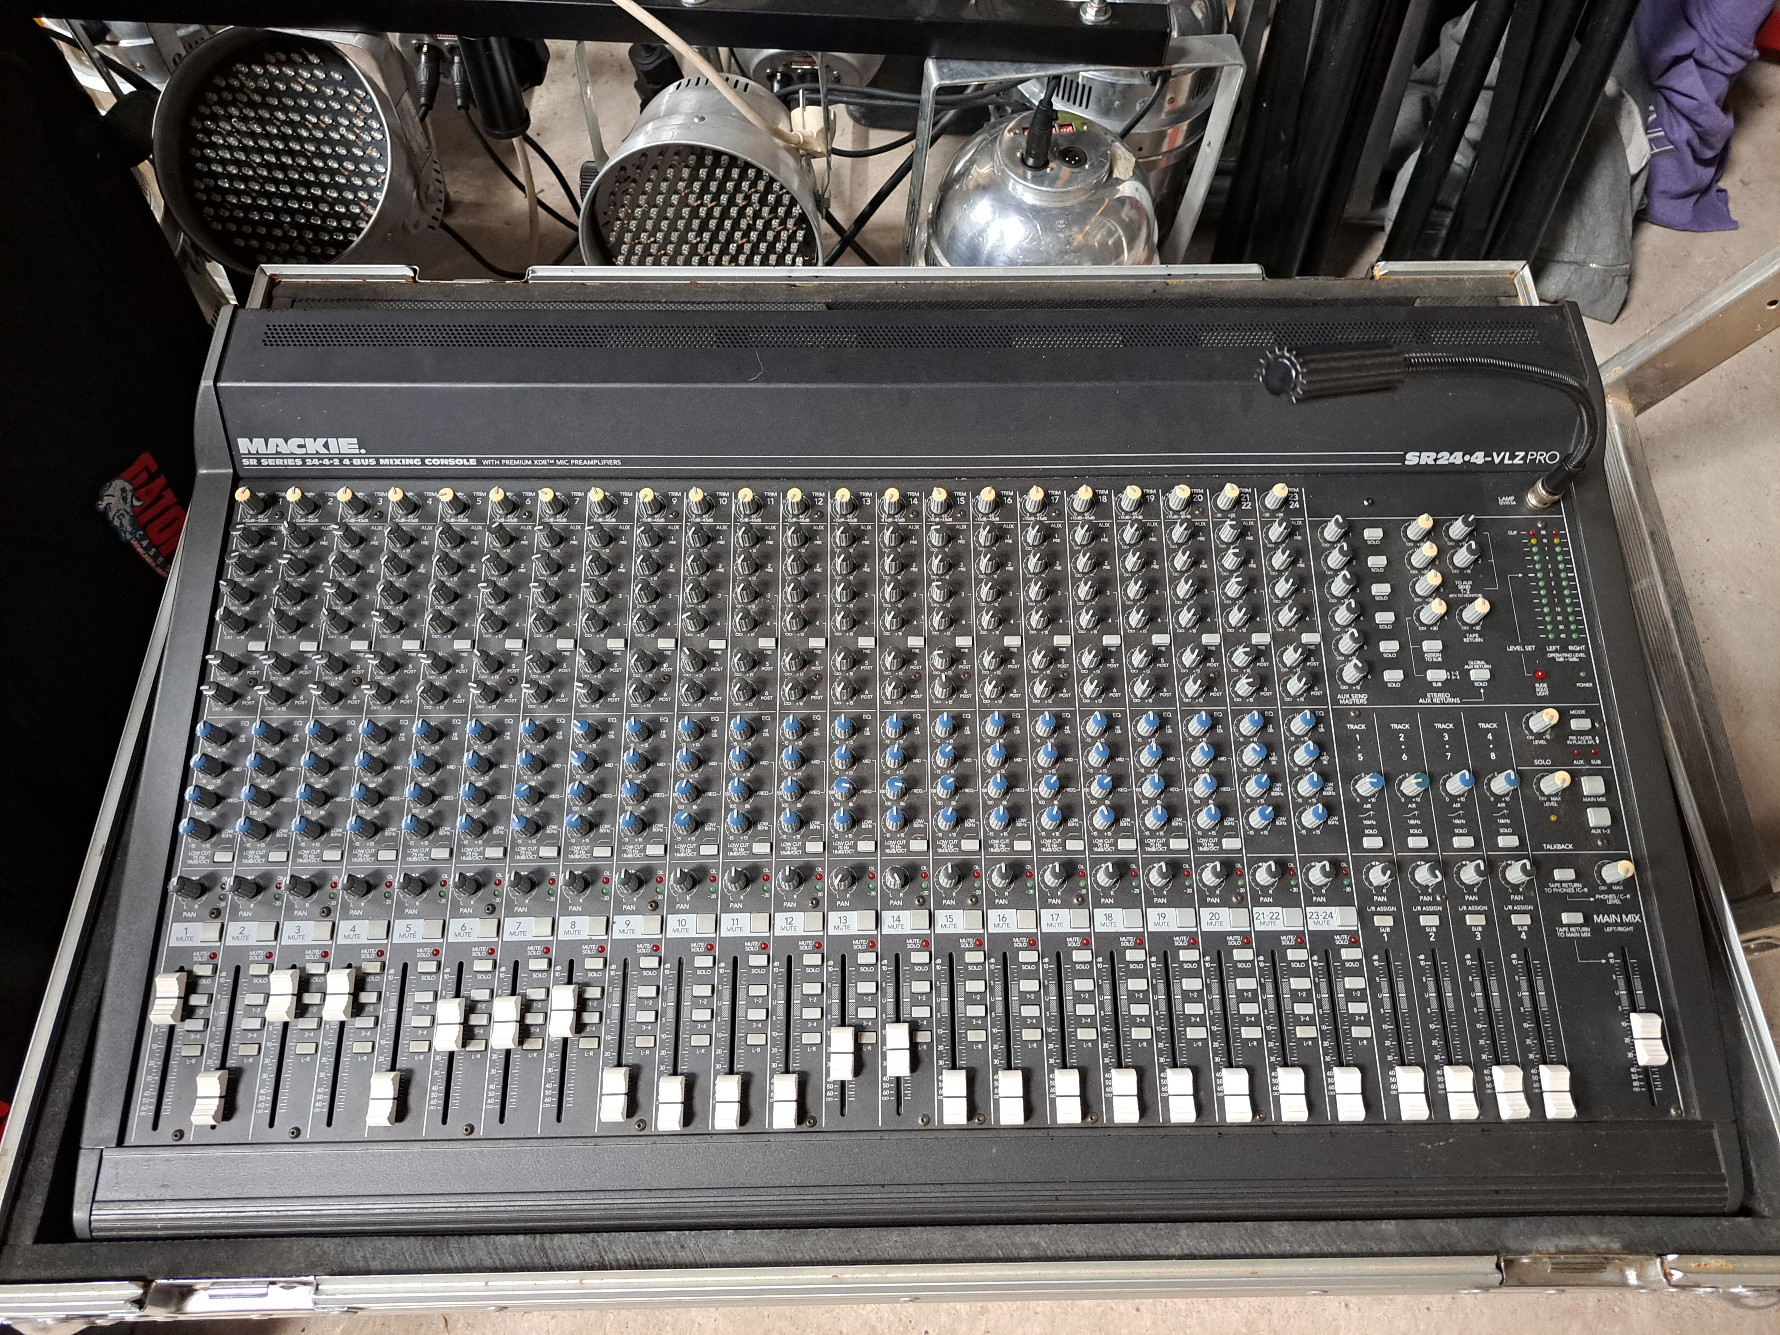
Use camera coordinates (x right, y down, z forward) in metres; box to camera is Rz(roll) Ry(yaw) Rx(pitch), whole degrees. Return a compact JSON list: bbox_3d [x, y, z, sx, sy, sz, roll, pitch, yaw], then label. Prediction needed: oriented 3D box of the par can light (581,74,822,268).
[{"bbox_3d":[-0.154,-0.423,1.096,0.205,0.202,0.210,2,50,2],"label":"par can light"}]

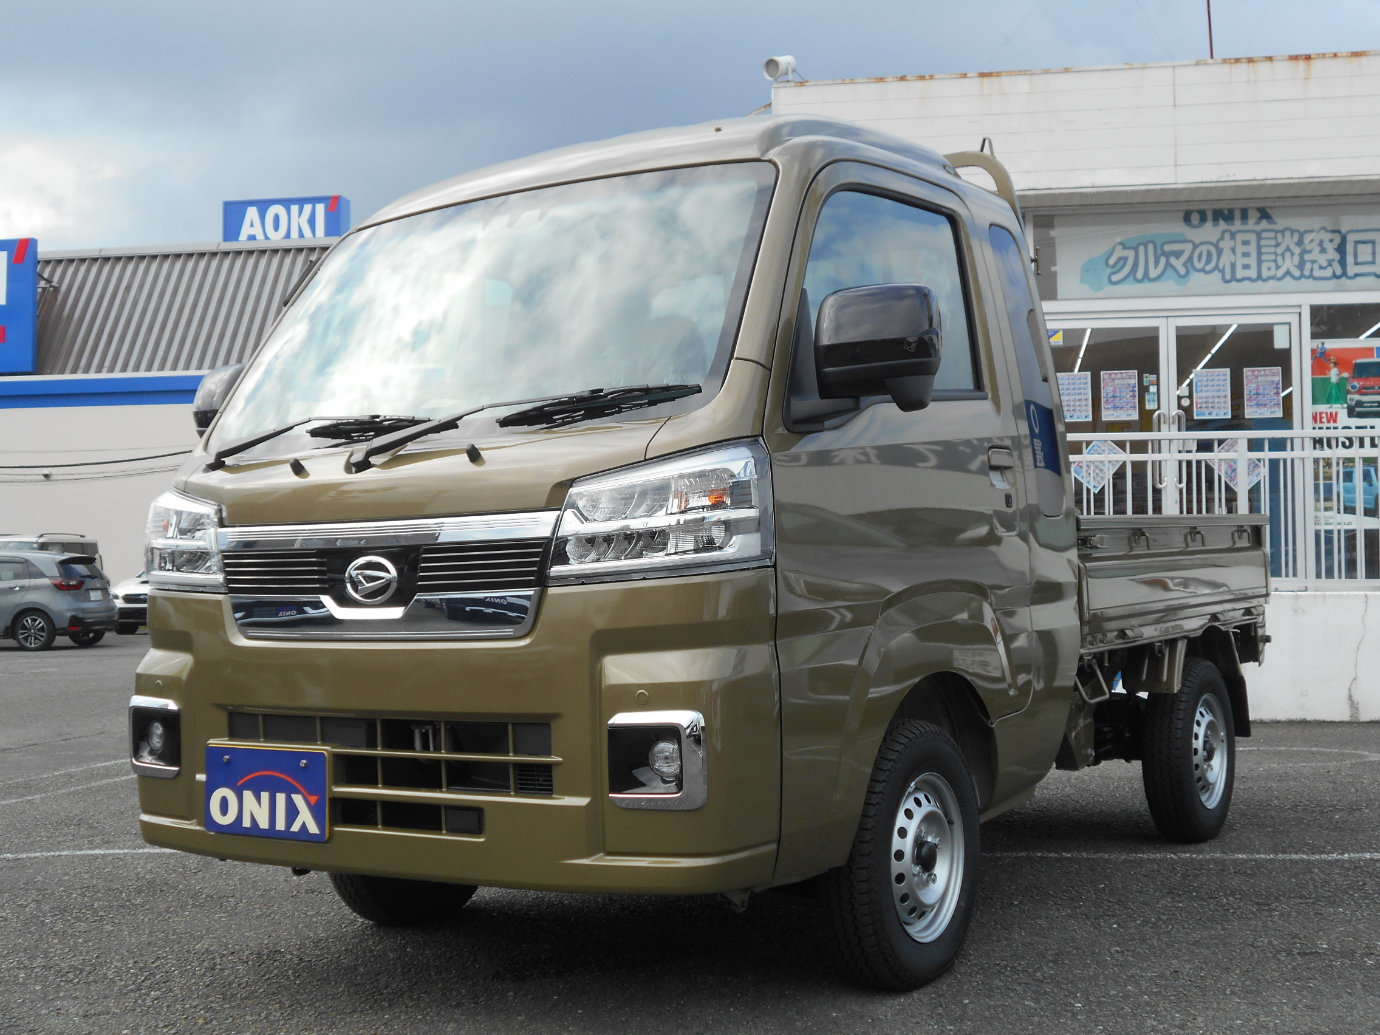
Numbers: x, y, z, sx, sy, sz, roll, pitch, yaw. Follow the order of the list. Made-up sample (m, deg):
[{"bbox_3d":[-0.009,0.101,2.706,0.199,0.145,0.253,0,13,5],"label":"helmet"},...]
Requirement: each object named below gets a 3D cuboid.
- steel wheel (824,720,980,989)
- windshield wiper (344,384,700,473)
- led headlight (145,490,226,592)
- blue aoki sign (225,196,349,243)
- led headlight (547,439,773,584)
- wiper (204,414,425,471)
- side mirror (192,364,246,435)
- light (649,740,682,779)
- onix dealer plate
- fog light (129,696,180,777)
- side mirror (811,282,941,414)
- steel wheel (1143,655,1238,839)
[{"bbox_3d":[0.440,0.688,3.591,0.146,0.530,0.530,-2,-1,33],"label":"steel wheel"},{"bbox_3d":[-0.315,-0.163,3.181,0.723,0.122,0.065,-2,-1,22],"label":"windshield wiper"},{"bbox_3d":[-1.002,0.032,3.667,0.364,0.240,0.199,-3,-2,41],"label":"led headlight"},{"bbox_3d":[-10.506,-7.626,45.836,3.400,1.350,0.500,-1,-2,13],"label":"blue aoki sign"},{"bbox_3d":[-0.051,-0.010,3.041,0.364,0.240,0.199,-2,-1,25],"label":"led headlight"},{"bbox_3d":[-0.715,-0.156,3.438,0.725,0.098,0.065,-3,-1,35],"label":"wiper"},{"bbox_3d":[-1.052,-0.246,4.091,0.205,0.214,0.138,-3,-1,38],"label":"side mirror"},{"bbox_3d":[-0.027,0.404,2.934,0.072,0.072,0.060,-2,-1,33],"label":"light"},{"bbox_3d":[-0.820,0.534,3.388,0.335,0.167,0.015,-2,-3,33],"label":"onix dealer plate"},{"bbox_3d":[-1.075,0.452,3.630,0.185,0.170,0.090,-3,-1,38],"label":"fog light"},{"bbox_3d":[0.341,-0.307,3.175,0.205,0.214,0.138,-2,-1,28],"label":"side mirror"},{"bbox_3d":[1.482,0.689,5.179,0.146,0.530,0.530,-2,-1,33],"label":"steel wheel"}]

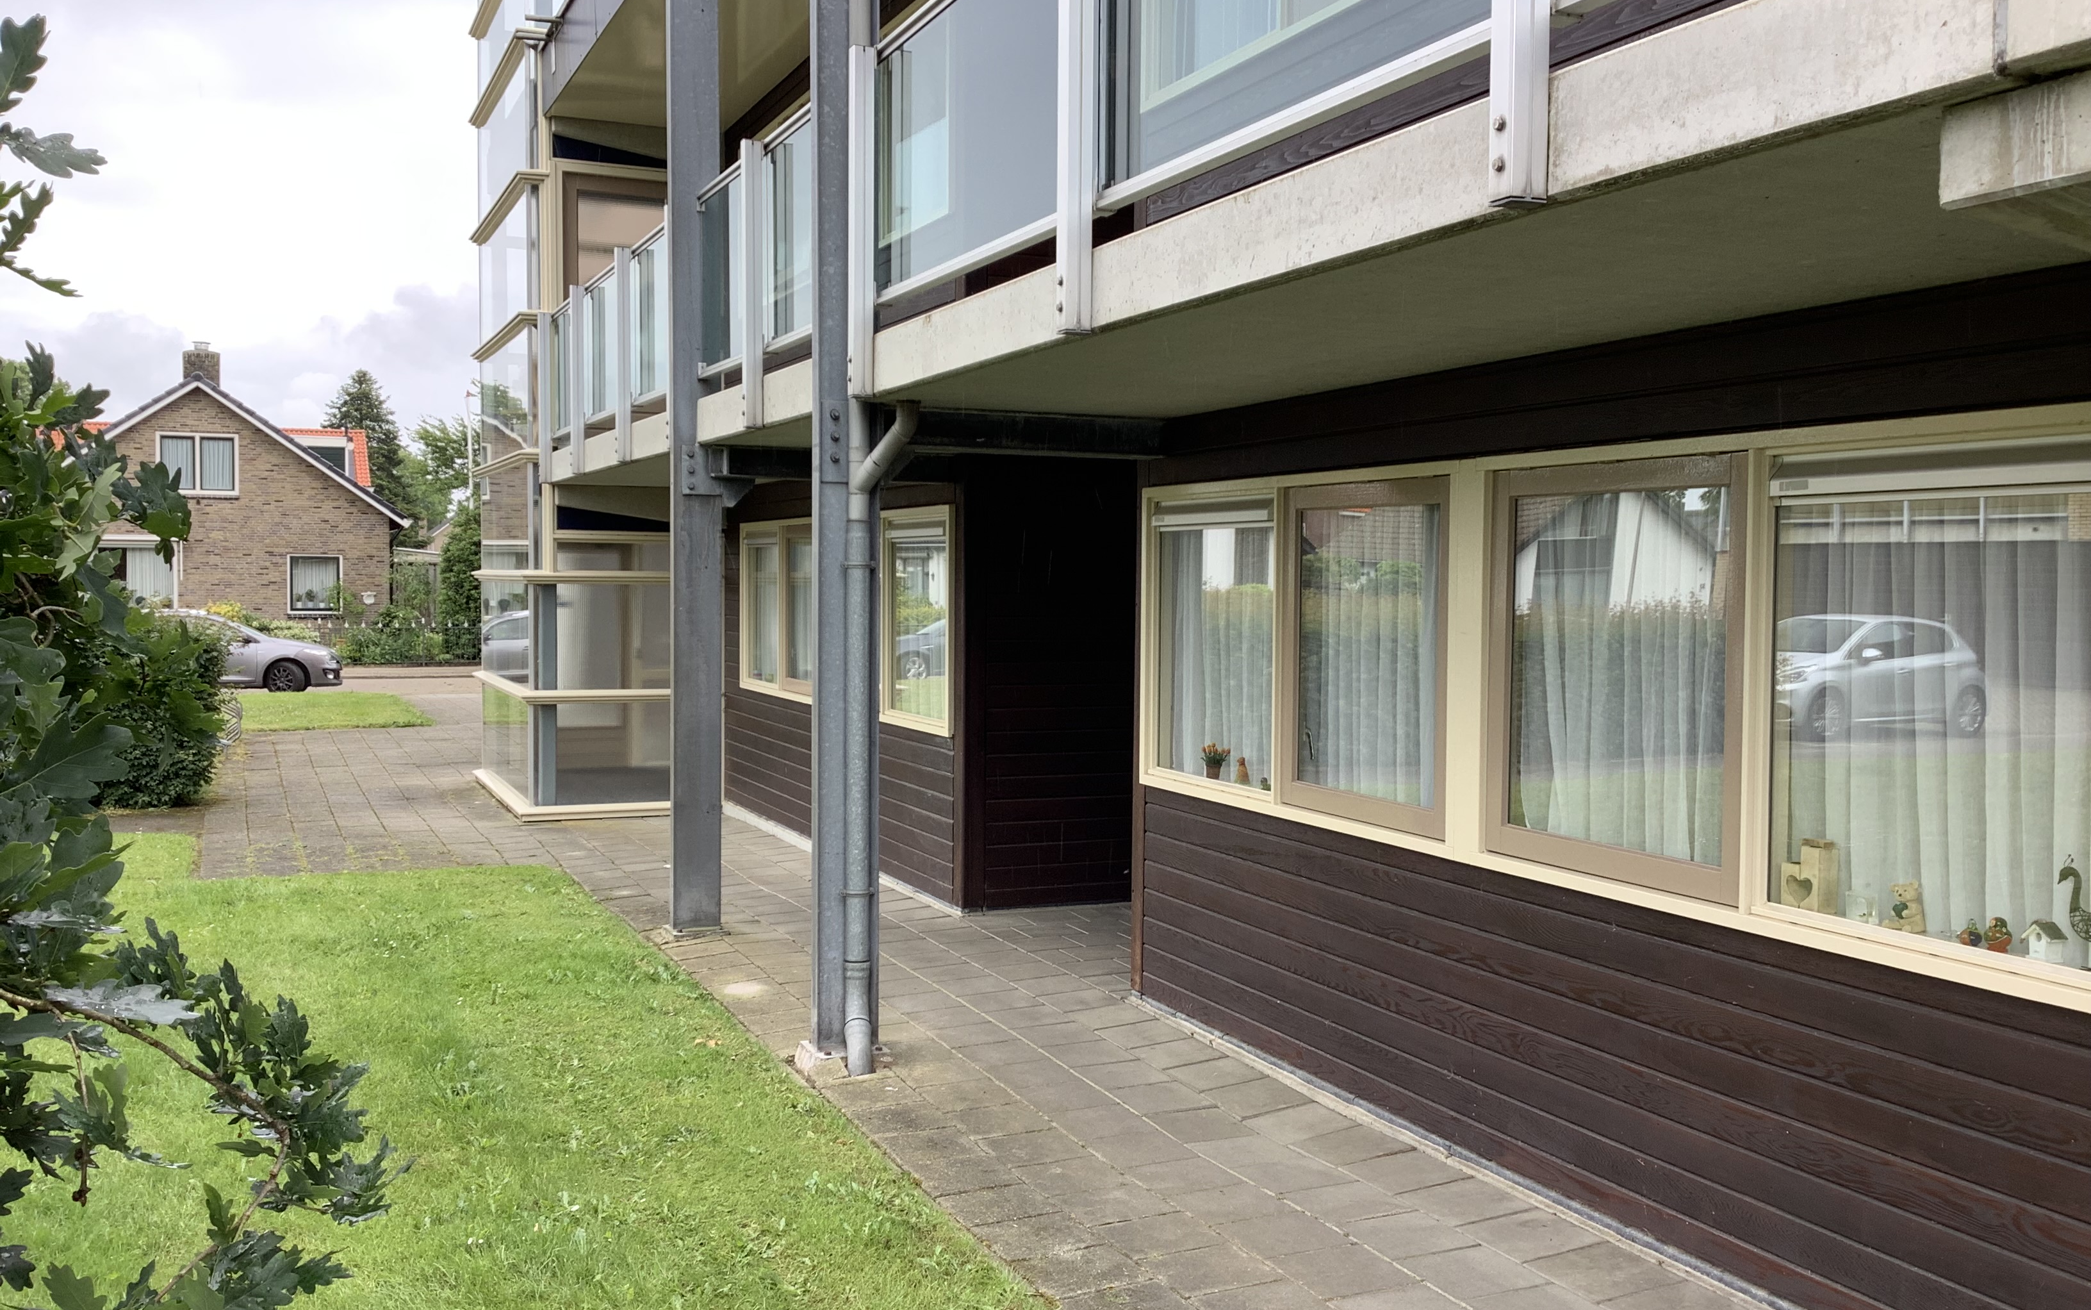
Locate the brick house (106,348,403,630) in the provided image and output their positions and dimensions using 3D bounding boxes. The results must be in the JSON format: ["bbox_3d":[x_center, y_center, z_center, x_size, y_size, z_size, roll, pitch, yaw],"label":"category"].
[{"bbox_3d":[-20.617,-3.693,46.544,9.000,7.250,9.000,-1,3,-19],"label":"brick house"}]

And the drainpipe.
[{"bbox_3d":[-0.599,0.300,6.978,0.279,2.484,0.130,-1,3,-23],"label":"drainpipe"}]

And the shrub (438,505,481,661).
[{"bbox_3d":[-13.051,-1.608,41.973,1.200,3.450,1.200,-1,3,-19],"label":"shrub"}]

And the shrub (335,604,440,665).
[{"bbox_3d":[-14.530,-0.516,41.520,2.300,1.400,1.200,-1,3,-19],"label":"shrub"}]

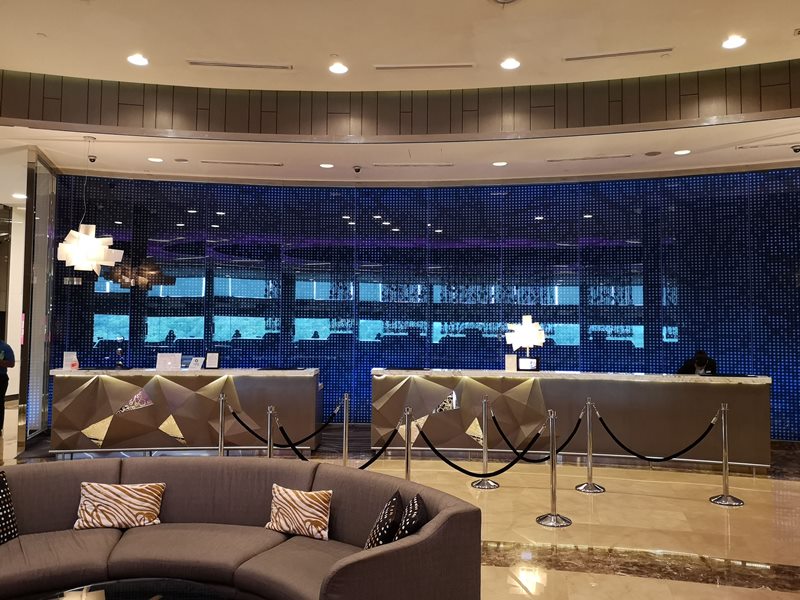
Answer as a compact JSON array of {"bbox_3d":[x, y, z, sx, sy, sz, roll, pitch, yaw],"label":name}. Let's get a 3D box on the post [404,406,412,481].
[{"bbox_3d":[0.074,1.457,5.622,0.320,0.970,0.320,0,-3,0],"label":"post"}]

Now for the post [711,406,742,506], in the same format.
[{"bbox_3d":[3.187,1.488,6.095,0.310,0.955,0.310,0,-3,0],"label":"post"}]

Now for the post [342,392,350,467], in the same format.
[{"bbox_3d":[-0.597,1.523,6.893,0.320,0.970,0.320,0,-3,0],"label":"post"}]

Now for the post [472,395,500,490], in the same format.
[{"bbox_3d":[0.915,1.500,6.656,0.310,0.955,0.310,0,-3,0],"label":"post"}]

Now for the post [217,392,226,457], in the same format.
[{"bbox_3d":[-1.899,1.480,6.650,0.310,0.955,0.310,0,-3,0],"label":"post"}]

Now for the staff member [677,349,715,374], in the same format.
[{"bbox_3d":[3.864,1.380,8.137,0.500,1.454,0.420,-1,-3,19],"label":"staff member"}]

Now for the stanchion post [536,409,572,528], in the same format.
[{"bbox_3d":[1.338,1.443,5.424,0.310,0.955,0.310,0,-3,0],"label":"stanchion post"}]

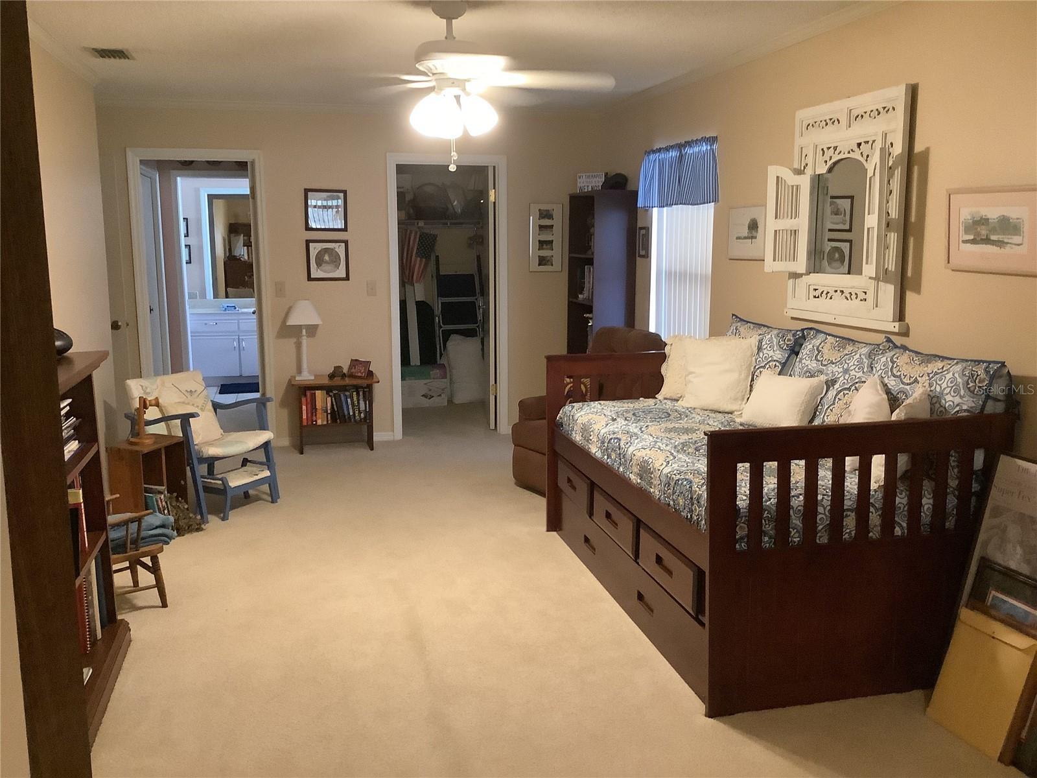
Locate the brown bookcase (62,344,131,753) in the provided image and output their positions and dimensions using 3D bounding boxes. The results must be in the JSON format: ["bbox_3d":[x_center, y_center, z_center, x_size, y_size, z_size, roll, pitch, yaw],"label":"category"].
[{"bbox_3d":[-1.589,0.491,3.119,0.345,1.110,1.000,-3,10,-15],"label":"brown bookcase"}]

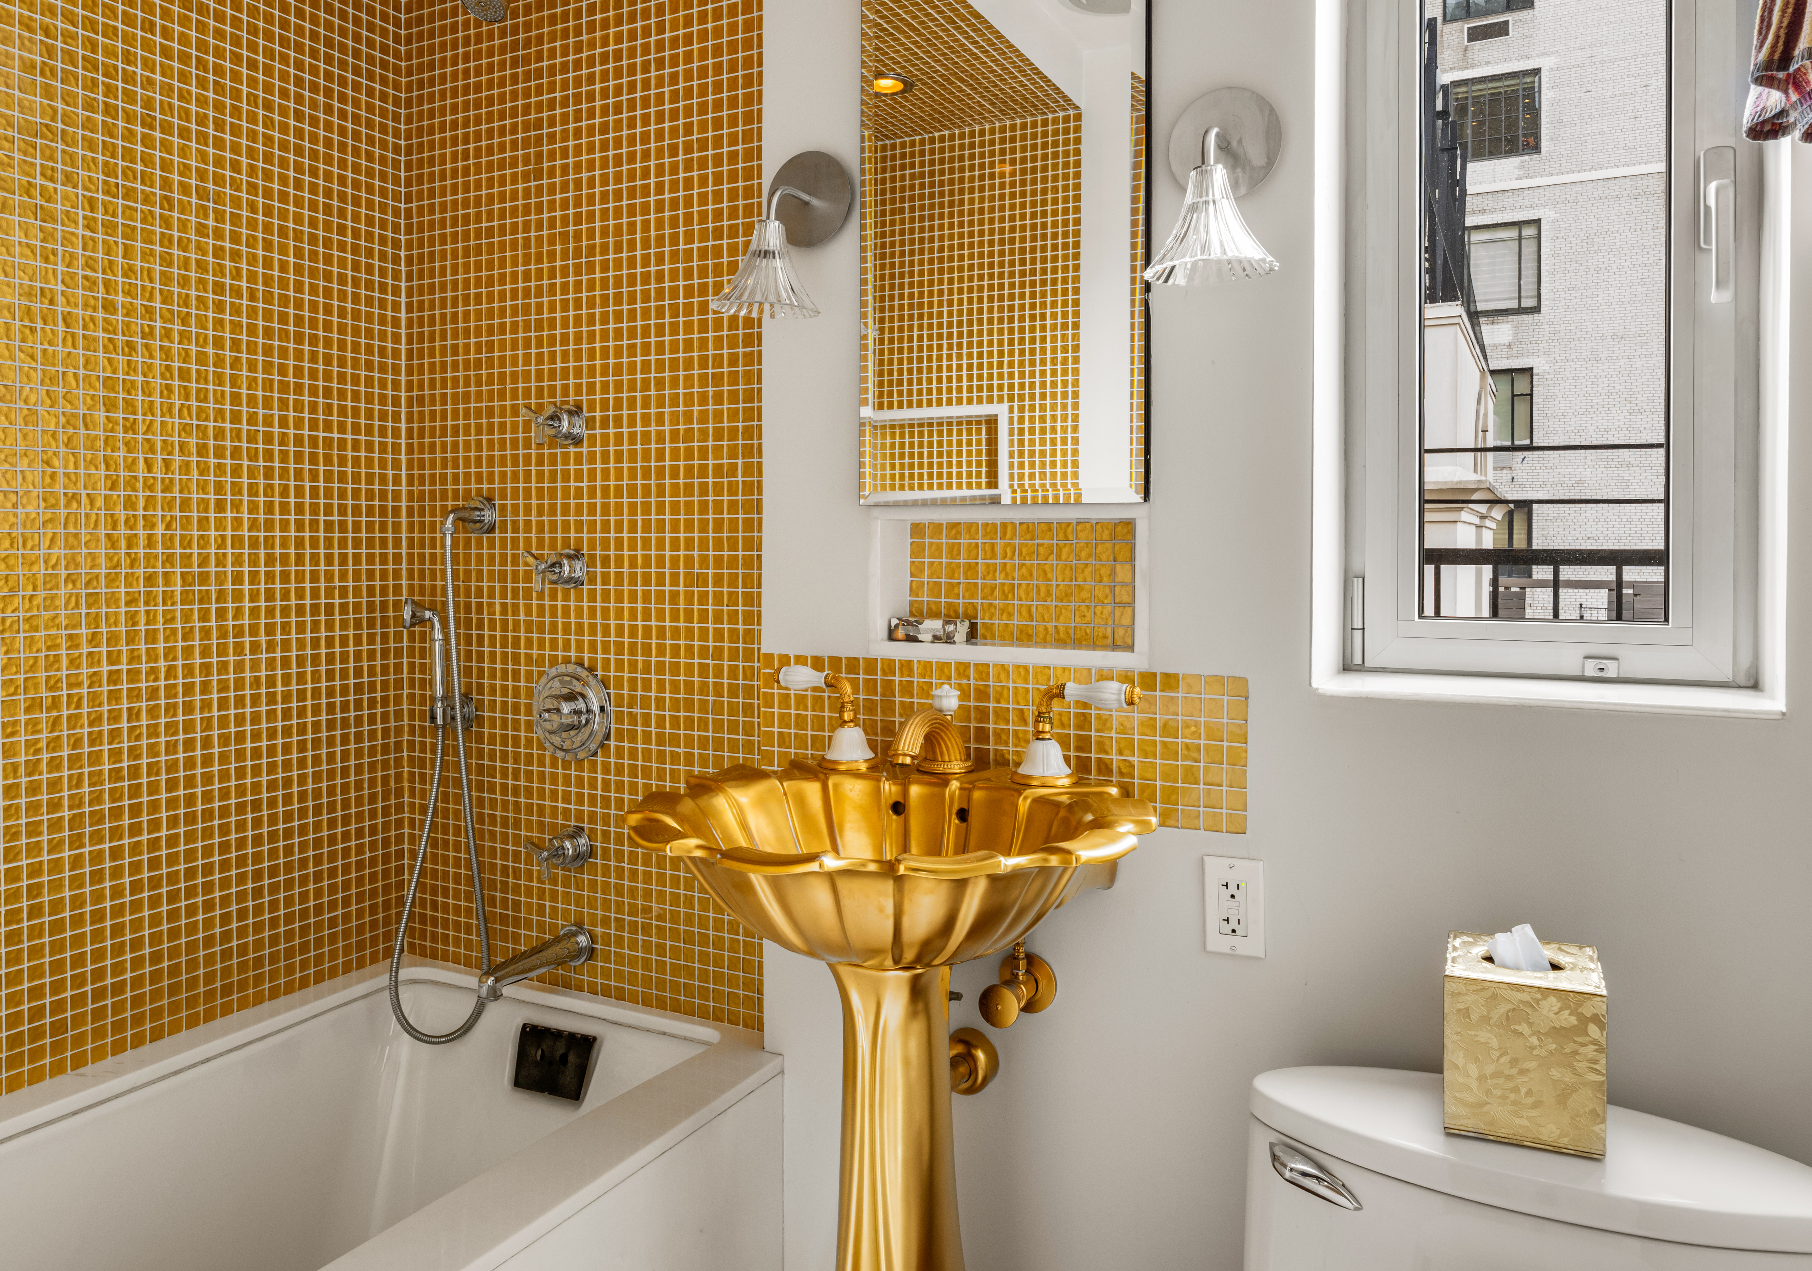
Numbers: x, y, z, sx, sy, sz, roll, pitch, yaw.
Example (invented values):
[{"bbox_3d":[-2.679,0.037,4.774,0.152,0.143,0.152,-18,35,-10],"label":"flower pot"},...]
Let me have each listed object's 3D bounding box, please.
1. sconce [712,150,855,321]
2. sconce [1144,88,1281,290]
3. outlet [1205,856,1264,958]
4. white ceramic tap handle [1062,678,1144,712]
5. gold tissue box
[{"bbox_3d":[-0.163,-0.518,1.530,0.145,0.235,0.175,1,3,25],"label":"sconce"},{"bbox_3d":[0.329,-0.503,1.296,0.142,0.235,0.175,1,3,25],"label":"sconce"},{"bbox_3d":[0.380,0.316,1.400,0.069,0.114,0.007,1,3,25],"label":"outlet"},{"bbox_3d":[0.223,0.066,1.373,0.090,0.032,0.032,1,3,25],"label":"white ceramic tap handle"},{"bbox_3d":[0.594,0.391,1.165,0.130,0.149,0.140,1,3,25],"label":"gold tissue box"}]

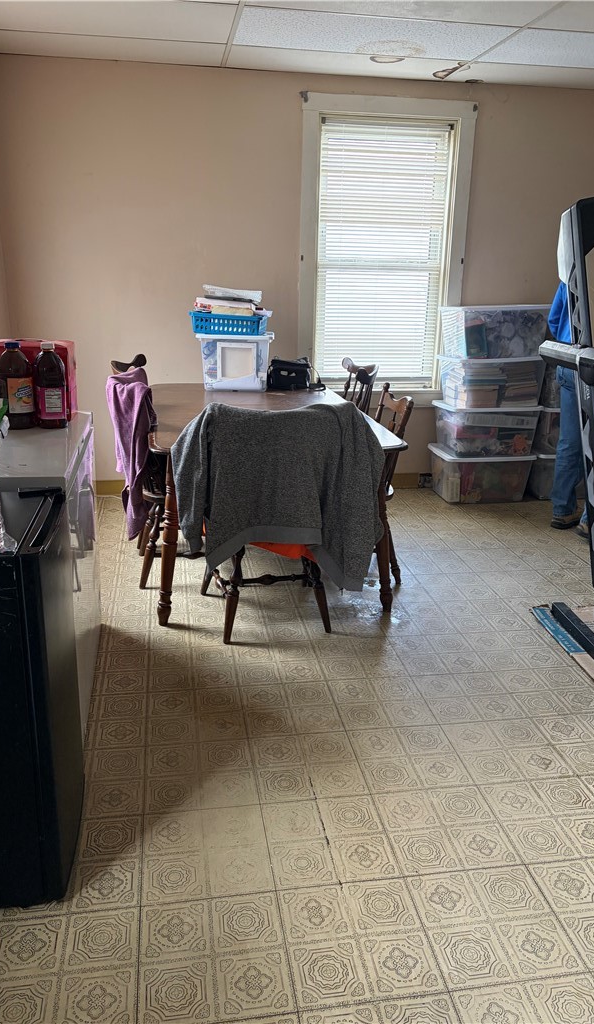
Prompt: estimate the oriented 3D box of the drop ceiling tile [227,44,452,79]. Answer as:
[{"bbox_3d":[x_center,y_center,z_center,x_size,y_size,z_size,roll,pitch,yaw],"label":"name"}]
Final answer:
[{"bbox_3d":[0.253,-2.370,4.054,1.225,0.018,0.445,-2,18,-9],"label":"drop ceiling tile"}]

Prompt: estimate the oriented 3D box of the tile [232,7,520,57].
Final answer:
[{"bbox_3d":[0.339,-2.216,3.567,1.225,0.018,0.598,-2,18,-9],"label":"tile"}]

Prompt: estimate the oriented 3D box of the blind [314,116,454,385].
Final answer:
[{"bbox_3d":[0.512,-1.548,4.683,0.780,1.490,0.050,-2,18,-9],"label":"blind"}]

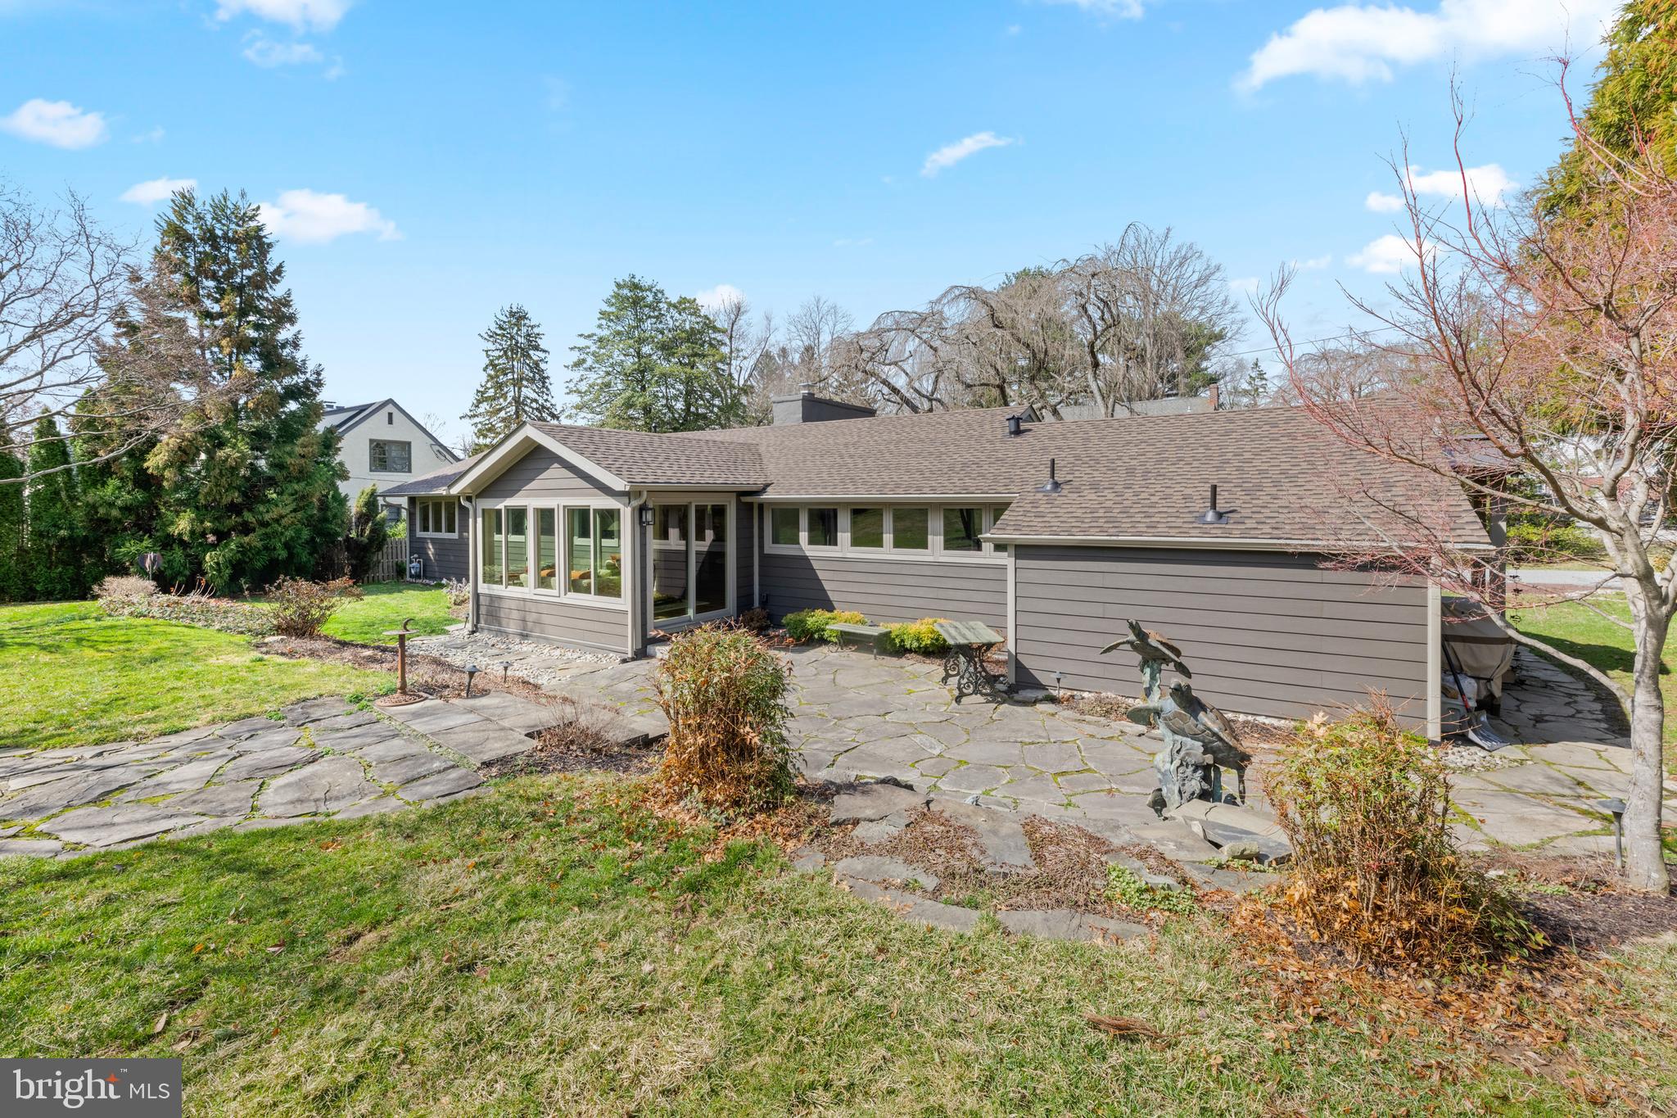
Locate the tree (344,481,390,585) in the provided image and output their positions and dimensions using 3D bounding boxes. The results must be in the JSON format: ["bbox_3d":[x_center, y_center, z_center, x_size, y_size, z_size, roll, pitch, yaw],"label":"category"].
[{"bbox_3d":[-13.200,-0.720,18.300,1.300,2.750,1.200,-4,5,-37],"label":"tree"}]

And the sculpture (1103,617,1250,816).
[{"bbox_3d":[2.690,1.200,5.220,1.100,1.400,0.750,3,5,37],"label":"sculpture"}]

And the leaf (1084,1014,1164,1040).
[{"bbox_3d":[1.210,1.985,2.760,0.330,0.050,0.120,1,4,16],"label":"leaf"}]

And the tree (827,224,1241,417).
[{"bbox_3d":[7.600,-6.300,26.000,15.000,13.200,12.500,1,4,16],"label":"tree"}]

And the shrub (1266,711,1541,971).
[{"bbox_3d":[3.050,1.400,3.660,1.300,1.200,1.050,1,5,18],"label":"shrub"}]

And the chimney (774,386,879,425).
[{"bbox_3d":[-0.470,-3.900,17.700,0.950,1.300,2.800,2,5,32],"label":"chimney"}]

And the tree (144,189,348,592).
[{"bbox_3d":[-16.800,-4.900,18.600,5.000,11.000,5.000,-4,6,-42],"label":"tree"}]

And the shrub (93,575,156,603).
[{"bbox_3d":[-16.600,0.690,15.200,1.150,0.700,1.350,4,6,45],"label":"shrub"}]

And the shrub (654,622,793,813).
[{"bbox_3d":[-0.930,1.170,5.300,1.050,1.360,1.000,0,4,0],"label":"shrub"}]

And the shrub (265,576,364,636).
[{"bbox_3d":[-9.300,0.840,11.600,1.600,1.030,1.350,-4,5,-37],"label":"shrub"}]

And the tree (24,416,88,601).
[{"bbox_3d":[-19.100,-1.240,15.900,1.400,4.500,1.400,3,6,41],"label":"tree"}]

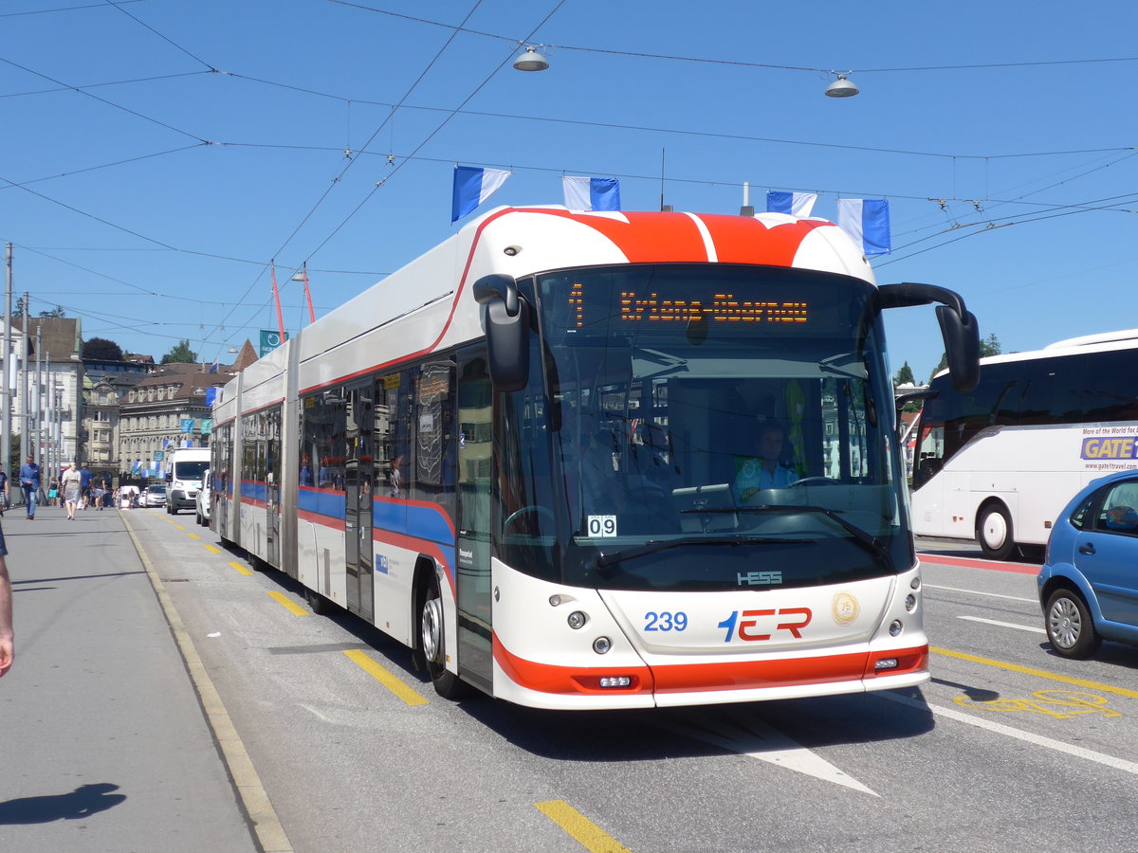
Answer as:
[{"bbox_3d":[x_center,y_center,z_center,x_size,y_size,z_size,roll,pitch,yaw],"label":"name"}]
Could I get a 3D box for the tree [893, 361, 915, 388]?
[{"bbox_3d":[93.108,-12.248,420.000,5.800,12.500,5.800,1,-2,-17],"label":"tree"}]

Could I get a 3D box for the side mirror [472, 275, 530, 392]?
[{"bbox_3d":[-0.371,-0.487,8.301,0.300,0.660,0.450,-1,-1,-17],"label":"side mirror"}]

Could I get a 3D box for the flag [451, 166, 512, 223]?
[{"bbox_3d":[-1.228,-3.281,21.400,0.840,0.820,0.300,0,-1,-17],"label":"flag"}]

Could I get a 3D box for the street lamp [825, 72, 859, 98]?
[{"bbox_3d":[4.396,-5.521,24.300,0.550,0.320,0.550,0,-2,0],"label":"street lamp"}]

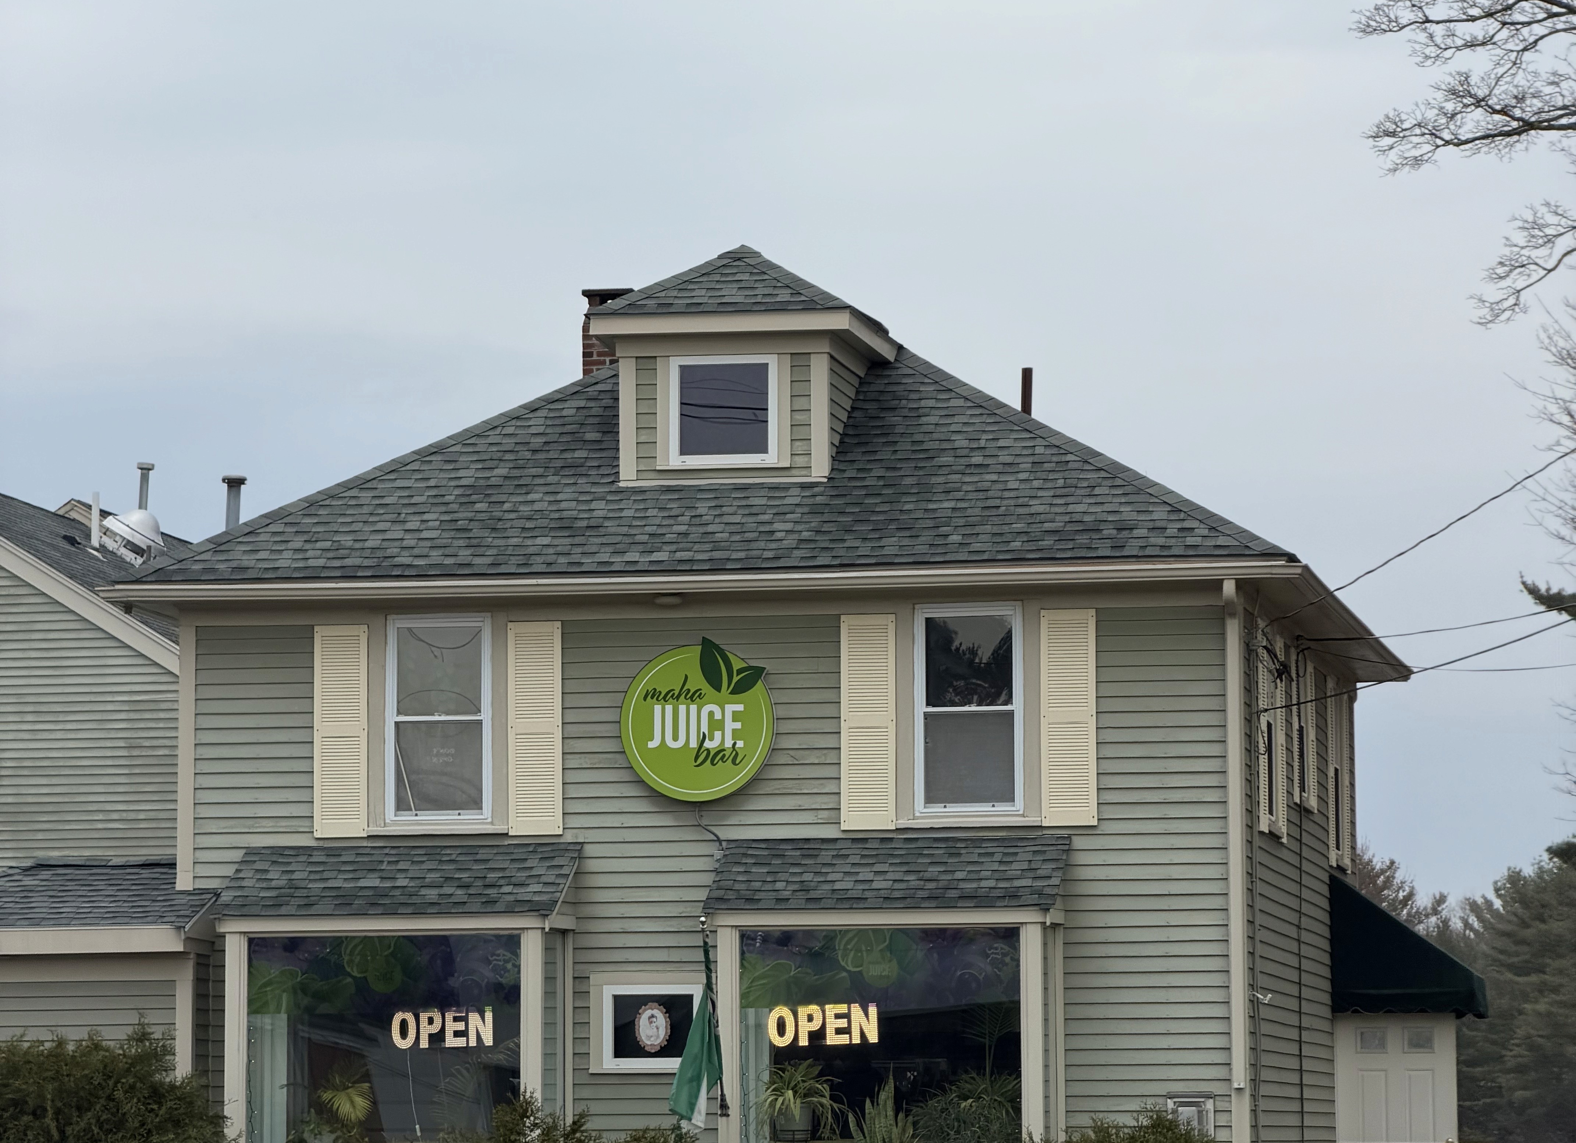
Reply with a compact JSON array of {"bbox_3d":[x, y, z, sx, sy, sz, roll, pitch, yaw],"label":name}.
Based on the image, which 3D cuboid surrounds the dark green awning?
[{"bbox_3d":[4.871,2.946,47.404,1.110,1.130,1.470,-1,-6,10],"label":"dark green awning"}]

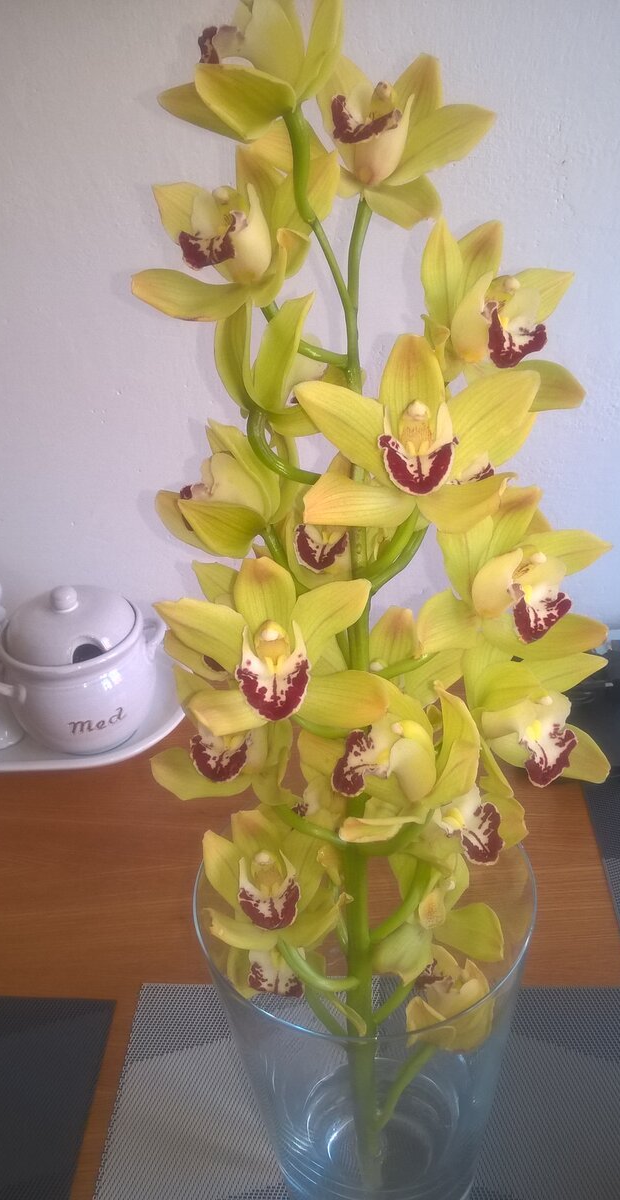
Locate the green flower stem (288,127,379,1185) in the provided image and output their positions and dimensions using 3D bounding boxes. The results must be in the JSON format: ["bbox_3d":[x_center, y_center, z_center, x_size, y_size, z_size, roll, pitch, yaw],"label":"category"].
[{"bbox_3d":[0.024,0.100,0.474,0.037,0.605,0.030,-3,27,2],"label":"green flower stem"}]

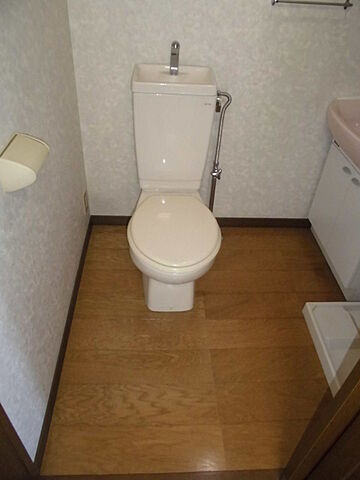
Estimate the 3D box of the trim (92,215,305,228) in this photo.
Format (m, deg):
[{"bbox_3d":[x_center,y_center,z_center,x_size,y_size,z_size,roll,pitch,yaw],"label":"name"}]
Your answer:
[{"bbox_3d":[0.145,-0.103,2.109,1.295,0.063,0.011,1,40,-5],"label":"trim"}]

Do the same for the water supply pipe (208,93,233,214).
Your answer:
[{"bbox_3d":[0.175,-0.331,1.800,0.085,0.770,0.065,1,40,-5],"label":"water supply pipe"}]

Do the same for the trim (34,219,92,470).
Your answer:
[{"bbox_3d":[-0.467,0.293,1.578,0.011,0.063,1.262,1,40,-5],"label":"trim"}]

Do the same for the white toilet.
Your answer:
[{"bbox_3d":[-0.028,-0.168,1.540,0.385,0.870,0.735,1,40,-5],"label":"white toilet"}]

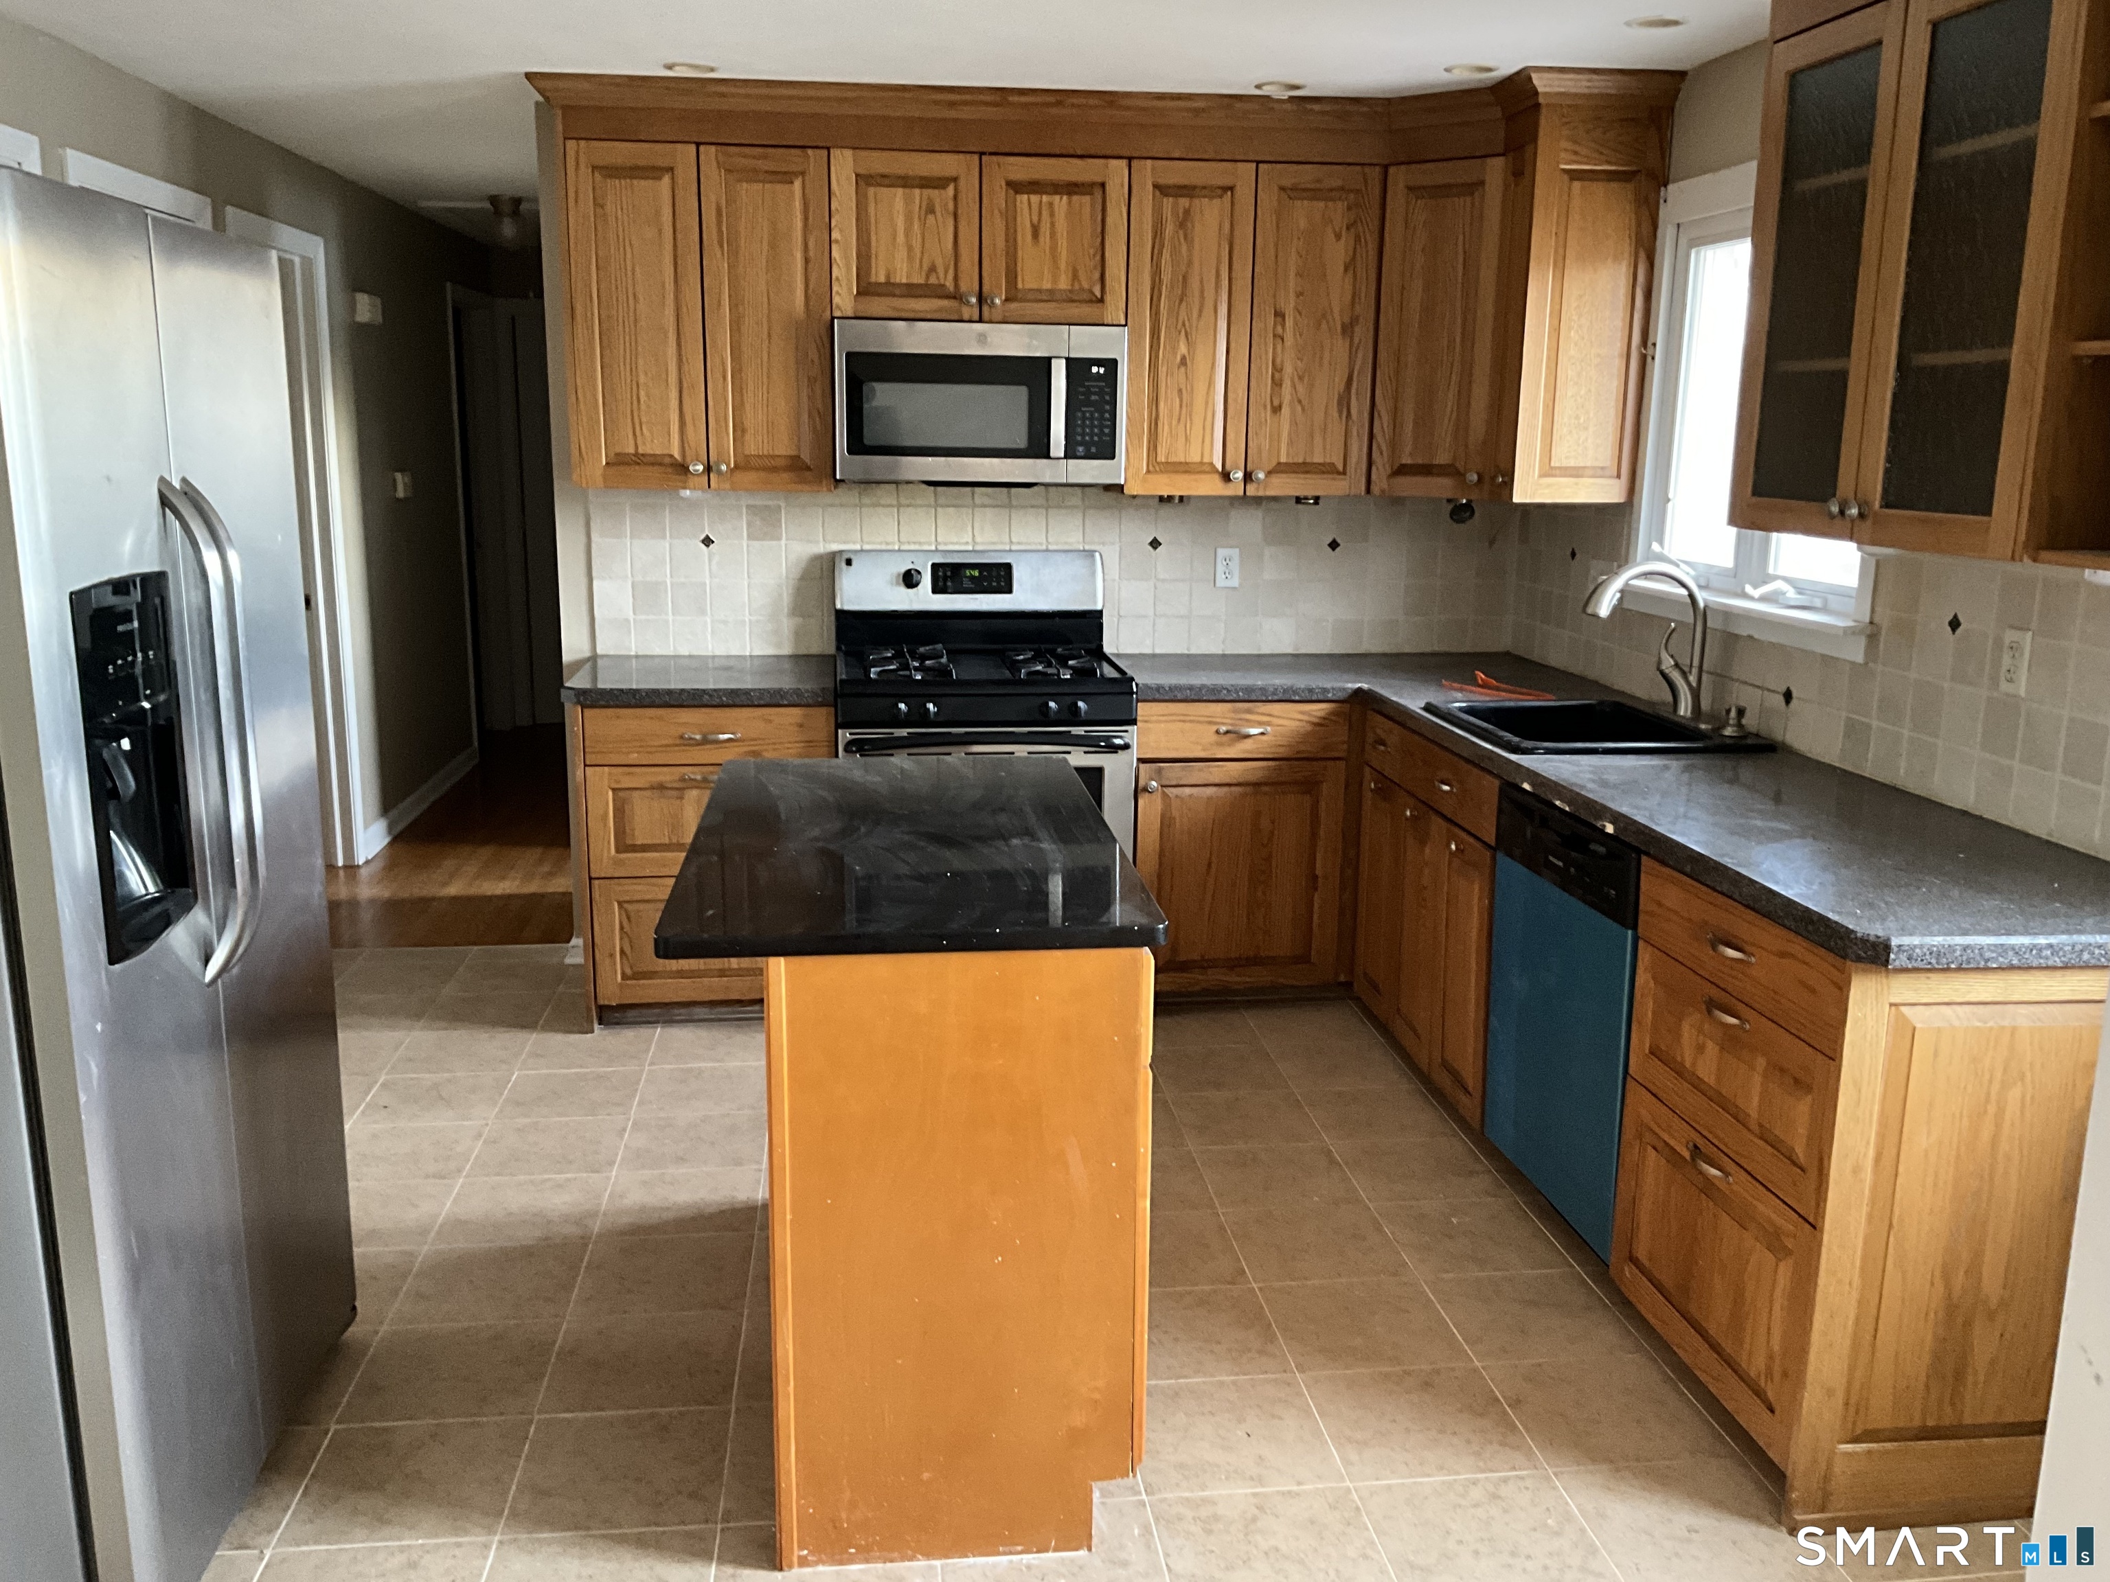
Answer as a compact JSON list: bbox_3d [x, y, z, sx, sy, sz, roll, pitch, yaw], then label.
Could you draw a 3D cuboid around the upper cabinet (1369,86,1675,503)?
[{"bbox_3d":[1.159,-1.256,4.707,0.537,0.928,0.779,-1,12,-7],"label":"upper cabinet"}]

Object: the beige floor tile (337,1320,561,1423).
[{"bbox_3d":[-1.010,0.987,2.989,0.310,0.010,0.310,-1,12,-6],"label":"beige floor tile"}]

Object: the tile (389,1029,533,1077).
[{"bbox_3d":[-1.464,0.653,4.389,0.305,0.010,0.305,-1,12,-6],"label":"tile"}]

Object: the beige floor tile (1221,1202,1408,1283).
[{"bbox_3d":[0.516,0.893,3.465,0.310,0.010,0.310,-1,12,-6],"label":"beige floor tile"}]

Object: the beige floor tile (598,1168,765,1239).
[{"bbox_3d":[-0.752,0.835,3.563,0.305,0.010,0.305,-1,12,-6],"label":"beige floor tile"}]

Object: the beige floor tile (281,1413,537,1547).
[{"bbox_3d":[-0.952,1.024,2.612,0.305,0.010,0.305,-1,12,-6],"label":"beige floor tile"}]

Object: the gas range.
[{"bbox_3d":[-0.203,-0.028,4.864,0.760,1.190,0.670,-1,12,-6],"label":"gas range"}]

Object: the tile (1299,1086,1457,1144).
[{"bbox_3d":[0.744,0.744,4.032,0.305,0.010,0.305,-1,12,-6],"label":"tile"}]

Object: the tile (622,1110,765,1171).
[{"bbox_3d":[-0.802,0.786,3.939,0.310,0.010,0.310,-1,12,-6],"label":"tile"}]

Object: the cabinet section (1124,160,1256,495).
[{"bbox_3d":[0.340,-1.255,4.862,0.331,0.859,0.320,-1,12,-6],"label":"cabinet section"}]

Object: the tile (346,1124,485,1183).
[{"bbox_3d":[-1.395,0.779,3.785,0.305,0.010,0.305,-1,12,-6],"label":"tile"}]

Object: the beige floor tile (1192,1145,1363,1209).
[{"bbox_3d":[0.472,0.813,3.699,0.305,0.010,0.305,-1,12,-6],"label":"beige floor tile"}]

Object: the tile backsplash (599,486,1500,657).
[{"bbox_3d":[0.035,-0.636,5.118,2.697,0.479,0.015,-1,12,-6],"label":"tile backsplash"}]

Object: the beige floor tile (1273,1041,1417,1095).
[{"bbox_3d":[0.723,0.696,4.434,0.311,0.010,0.311,-1,12,-6],"label":"beige floor tile"}]

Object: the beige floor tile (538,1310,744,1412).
[{"bbox_3d":[-0.697,0.982,3.033,0.311,0.010,0.311,-1,12,-6],"label":"beige floor tile"}]

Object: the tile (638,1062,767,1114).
[{"bbox_3d":[-0.821,0.708,4.162,0.305,0.010,0.305,-1,12,-6],"label":"tile"}]

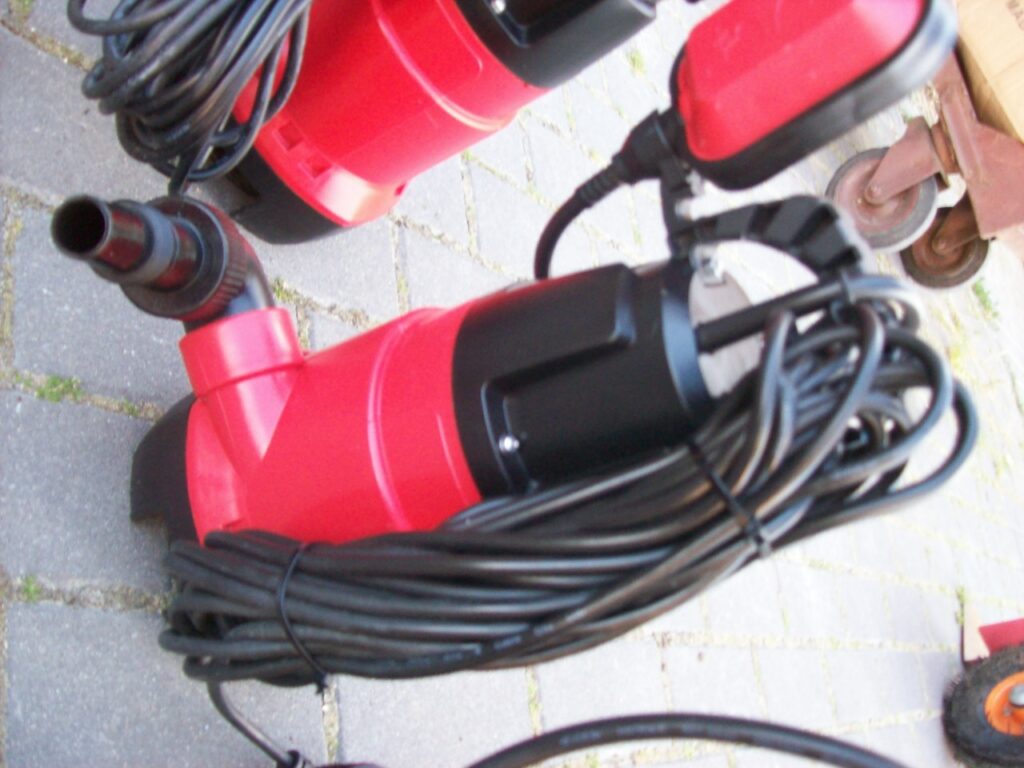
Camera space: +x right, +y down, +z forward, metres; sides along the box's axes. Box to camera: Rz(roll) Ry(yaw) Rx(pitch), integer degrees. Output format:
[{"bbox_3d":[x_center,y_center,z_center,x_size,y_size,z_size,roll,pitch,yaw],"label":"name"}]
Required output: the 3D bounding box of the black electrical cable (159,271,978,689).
[{"bbox_3d":[-0.006,0.068,0.478,0.080,0.385,0.100,20,57,-52],"label":"black electrical cable"}]

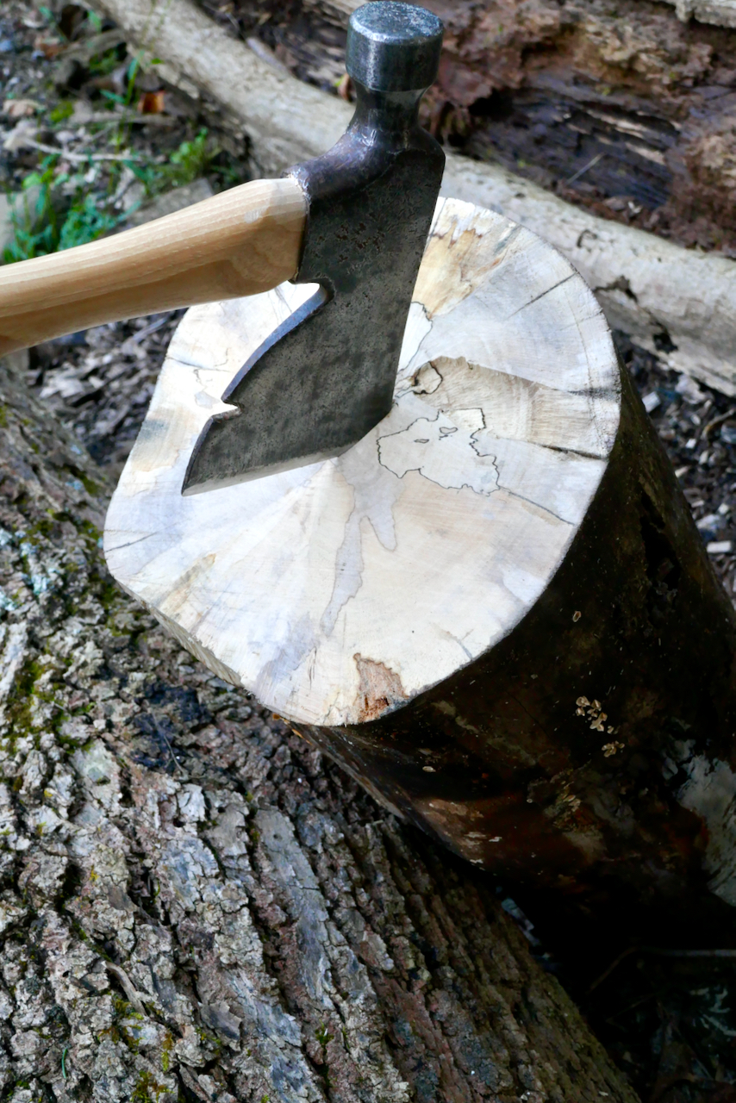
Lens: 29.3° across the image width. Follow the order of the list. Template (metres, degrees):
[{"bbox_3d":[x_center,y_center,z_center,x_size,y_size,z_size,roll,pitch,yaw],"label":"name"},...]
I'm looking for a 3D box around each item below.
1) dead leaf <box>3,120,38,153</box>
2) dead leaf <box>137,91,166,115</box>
[{"bbox_3d":[-0.375,-0.448,1.520,0.039,0.021,0.036,0,42,0],"label":"dead leaf"},{"bbox_3d":[-0.241,-0.500,1.570,0.032,0.020,0.026,0,42,0],"label":"dead leaf"}]

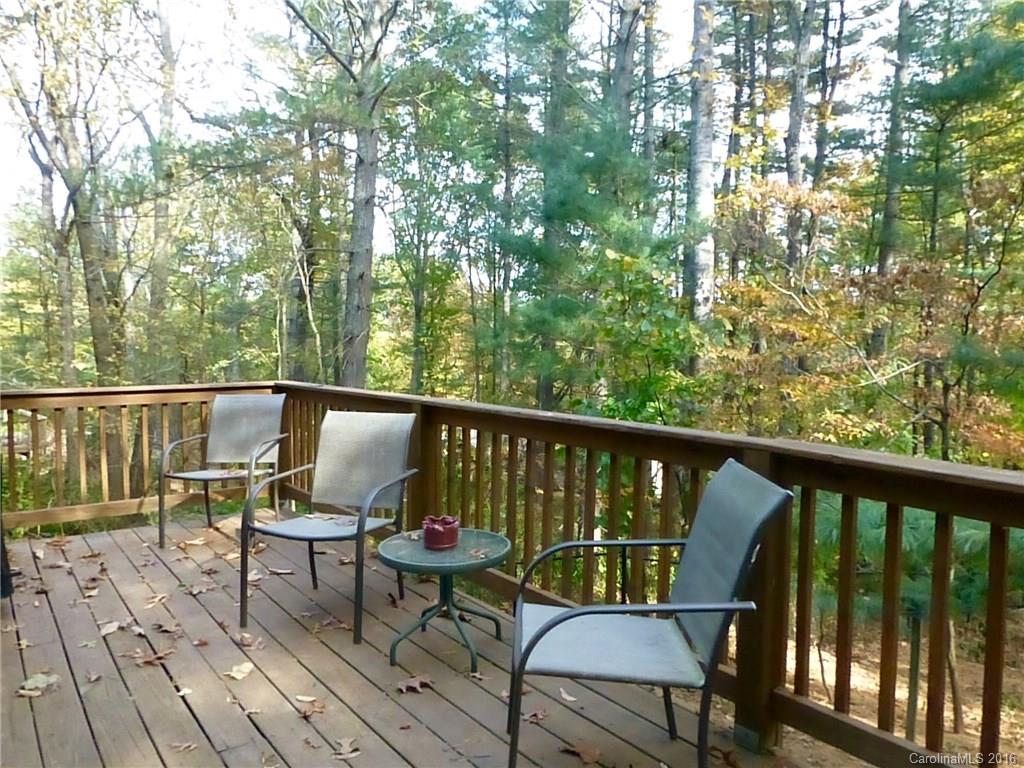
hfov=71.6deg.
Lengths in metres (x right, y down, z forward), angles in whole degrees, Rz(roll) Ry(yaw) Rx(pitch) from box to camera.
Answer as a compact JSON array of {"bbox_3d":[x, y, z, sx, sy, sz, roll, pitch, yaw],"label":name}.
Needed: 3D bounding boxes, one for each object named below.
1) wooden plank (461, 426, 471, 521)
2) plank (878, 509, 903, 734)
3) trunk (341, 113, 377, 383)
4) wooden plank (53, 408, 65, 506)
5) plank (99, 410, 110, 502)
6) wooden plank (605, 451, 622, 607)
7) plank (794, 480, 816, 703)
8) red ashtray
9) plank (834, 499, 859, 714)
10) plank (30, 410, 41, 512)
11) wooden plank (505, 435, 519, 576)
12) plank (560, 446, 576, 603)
[{"bbox_3d":[-0.233,0.551,3.587,0.035,0.710,0.035,-2,4,-39],"label":"wooden plank"},{"bbox_3d":[1.036,0.641,1.944,0.034,0.680,0.034,-2,4,-39],"label":"plank"},{"bbox_3d":[-1.984,-1.840,9.400,0.300,4.000,0.300,4,3,0],"label":"trunk"},{"bbox_3d":[-2.881,0.474,4.514,0.035,0.710,0.035,-2,4,-39],"label":"wooden plank"},{"bbox_3d":[-2.639,0.454,4.598,0.034,0.680,0.034,-2,4,-39],"label":"plank"},{"bbox_3d":[0.396,0.581,2.752,0.036,0.640,0.036,-2,4,-38],"label":"wooden plank"},{"bbox_3d":[0.882,0.628,2.133,0.034,0.680,0.034,-2,4,-39],"label":"plank"},{"bbox_3d":[-0.280,0.592,2.825,0.140,0.092,0.140,1,3,0],"label":"red ashtray"},{"bbox_3d":[0.957,0.627,2.030,0.036,0.640,0.036,-2,4,-38],"label":"plank"},{"bbox_3d":[-2.929,0.465,4.363,0.034,0.680,0.034,-2,4,-39],"label":"plank"},{"bbox_3d":[0.003,0.570,3.295,0.035,0.710,0.035,-2,4,-39],"label":"wooden plank"},{"bbox_3d":[0.239,0.568,2.953,0.036,0.640,0.036,-2,4,-38],"label":"plank"}]

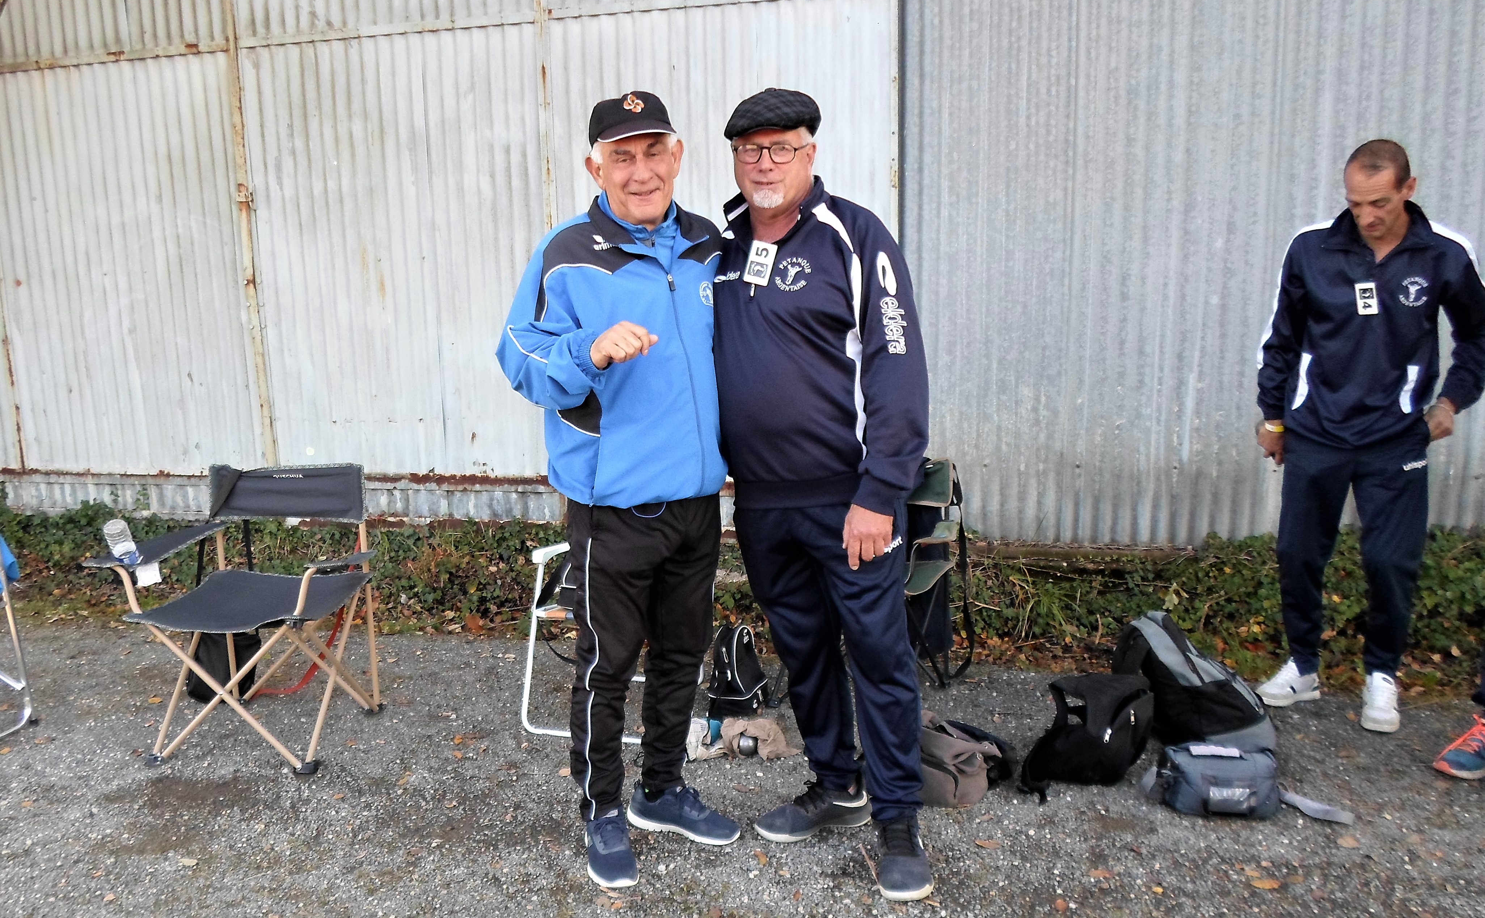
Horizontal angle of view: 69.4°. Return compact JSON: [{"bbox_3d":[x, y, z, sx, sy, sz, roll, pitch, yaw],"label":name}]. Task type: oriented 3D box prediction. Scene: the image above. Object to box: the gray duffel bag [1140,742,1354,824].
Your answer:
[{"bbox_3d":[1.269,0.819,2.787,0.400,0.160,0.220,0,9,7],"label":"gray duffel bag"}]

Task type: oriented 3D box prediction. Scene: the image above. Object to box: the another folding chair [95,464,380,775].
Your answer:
[{"bbox_3d":[-1.491,0.451,3.259,0.760,0.810,0.560,1,10,12],"label":"another folding chair"}]

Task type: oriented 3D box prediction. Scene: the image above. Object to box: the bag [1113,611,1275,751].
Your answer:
[{"bbox_3d":[1.372,0.634,3.219,0.240,0.460,0.310,-40,-3,12],"label":"bag"}]

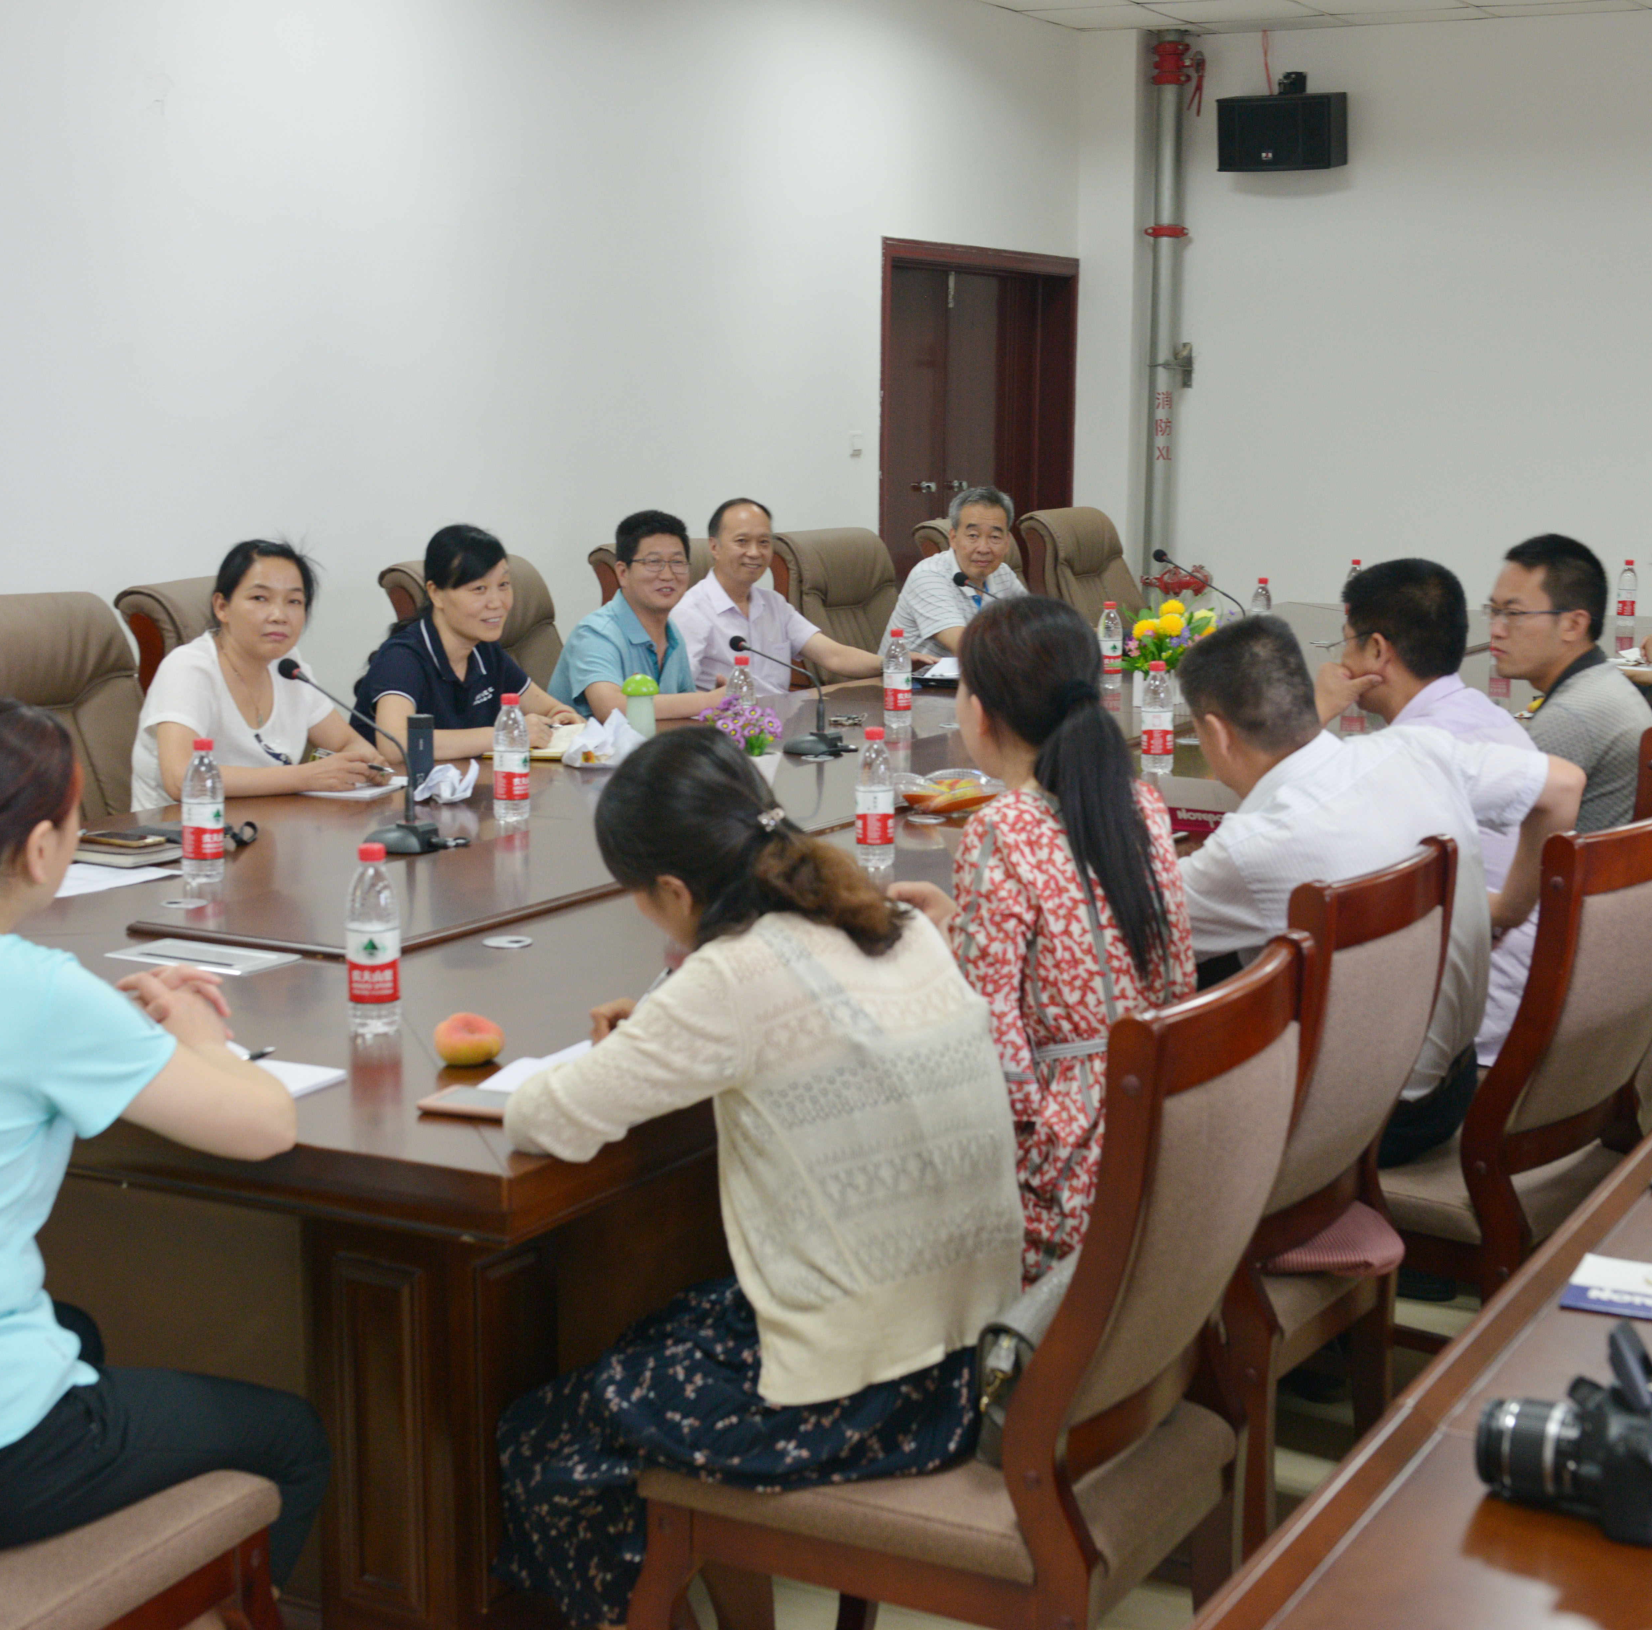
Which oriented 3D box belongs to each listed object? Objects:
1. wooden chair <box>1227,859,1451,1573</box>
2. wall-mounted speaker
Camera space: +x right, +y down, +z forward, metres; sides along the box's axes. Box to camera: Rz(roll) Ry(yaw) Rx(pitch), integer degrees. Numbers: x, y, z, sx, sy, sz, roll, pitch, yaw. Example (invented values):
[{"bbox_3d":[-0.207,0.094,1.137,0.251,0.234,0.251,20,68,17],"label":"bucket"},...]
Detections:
[{"bbox_3d":[0.460,0.525,3.474,0.580,0.980,0.490,5,10,32],"label":"wooden chair"},{"bbox_3d":[1.924,-2.858,11.401,0.490,0.295,0.270,4,18,24],"label":"wall-mounted speaker"}]

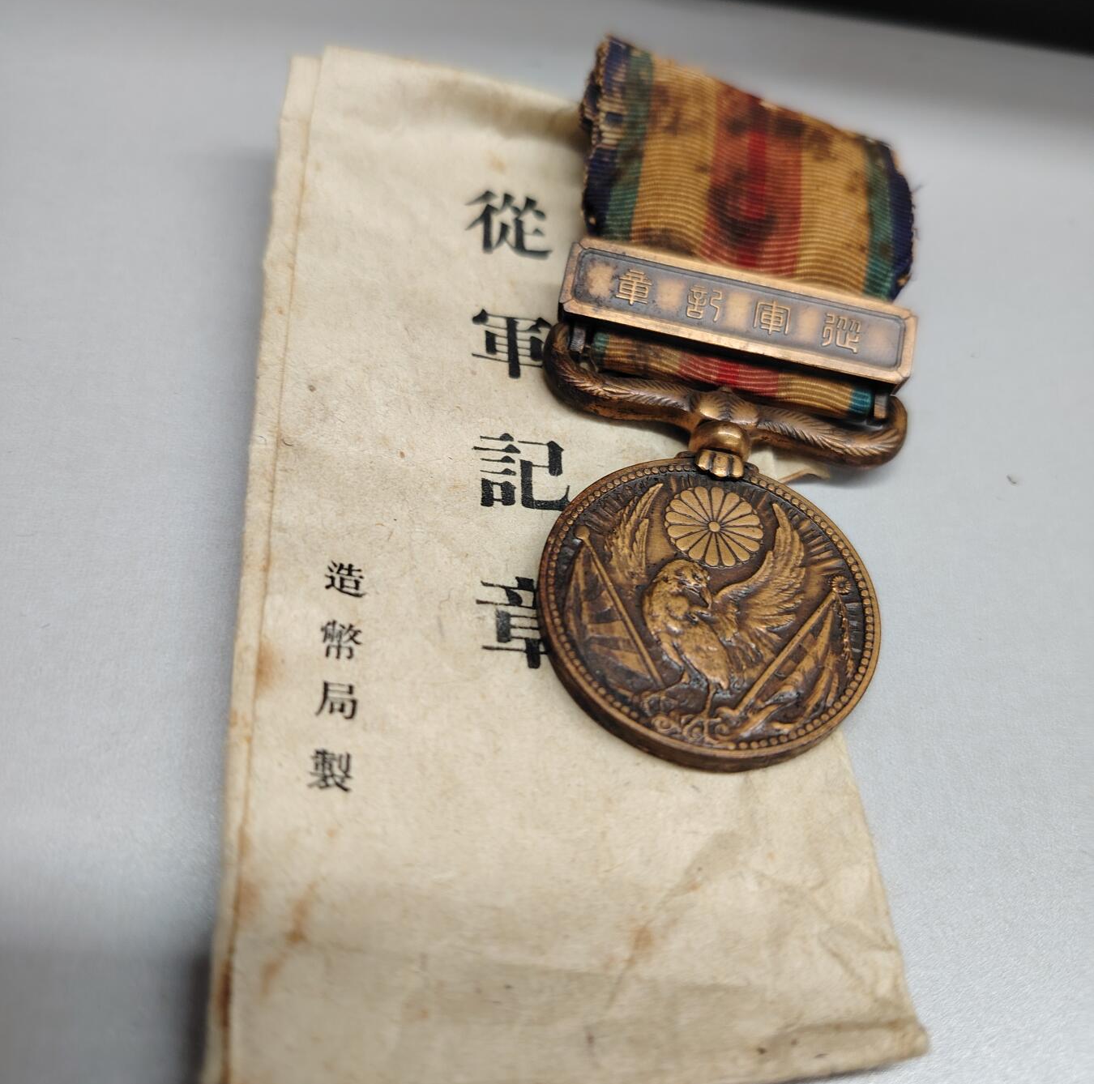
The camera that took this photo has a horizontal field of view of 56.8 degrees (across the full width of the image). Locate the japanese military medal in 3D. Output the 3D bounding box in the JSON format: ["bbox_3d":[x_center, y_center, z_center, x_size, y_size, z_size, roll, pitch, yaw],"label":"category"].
[{"bbox_3d":[0.019,-0.022,0.105,0.039,0.009,0.094,11,55,0],"label":"japanese military medal"}]

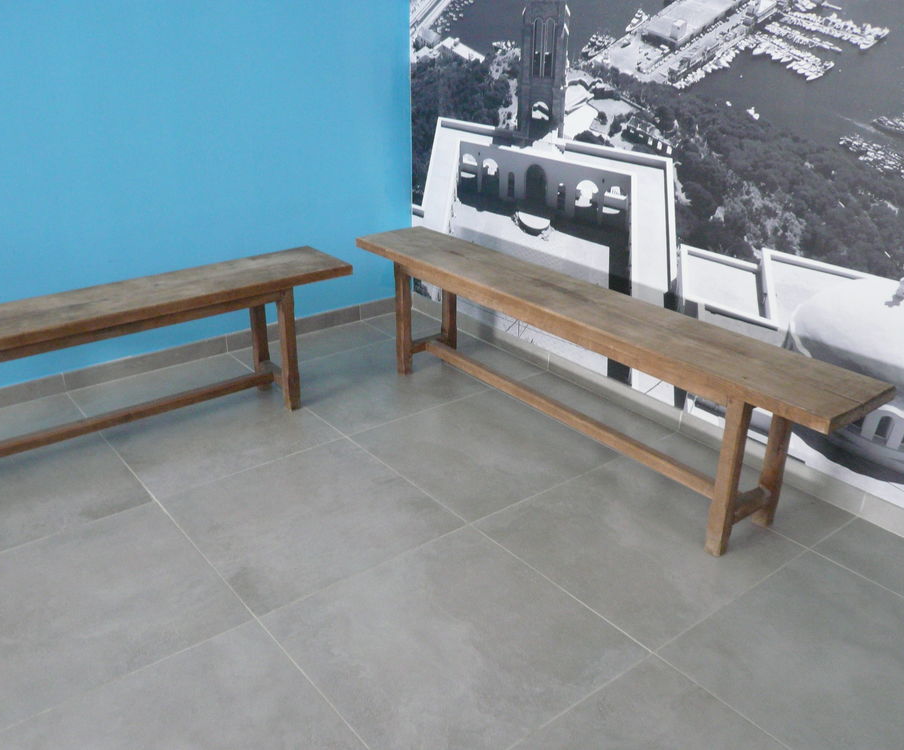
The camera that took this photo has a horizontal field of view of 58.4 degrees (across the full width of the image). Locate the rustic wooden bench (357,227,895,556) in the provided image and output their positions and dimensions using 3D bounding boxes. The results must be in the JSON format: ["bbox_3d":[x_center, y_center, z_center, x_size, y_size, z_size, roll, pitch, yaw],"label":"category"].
[{"bbox_3d":[0.316,-0.021,2.462,0.286,0.470,1.836,-16,29,-34],"label":"rustic wooden bench"}]

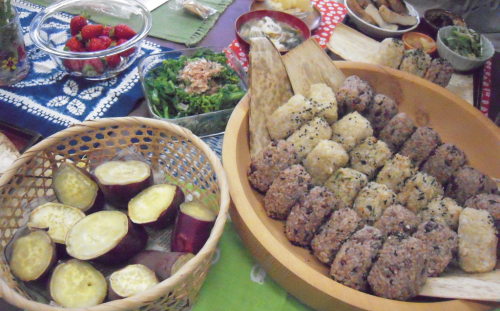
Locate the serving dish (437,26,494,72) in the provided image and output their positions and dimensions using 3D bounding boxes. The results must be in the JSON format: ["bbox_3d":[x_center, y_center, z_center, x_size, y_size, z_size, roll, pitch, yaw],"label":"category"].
[{"bbox_3d":[0.377,-0.180,0.729,0.102,0.057,0.102,3,50,-3],"label":"serving dish"}]

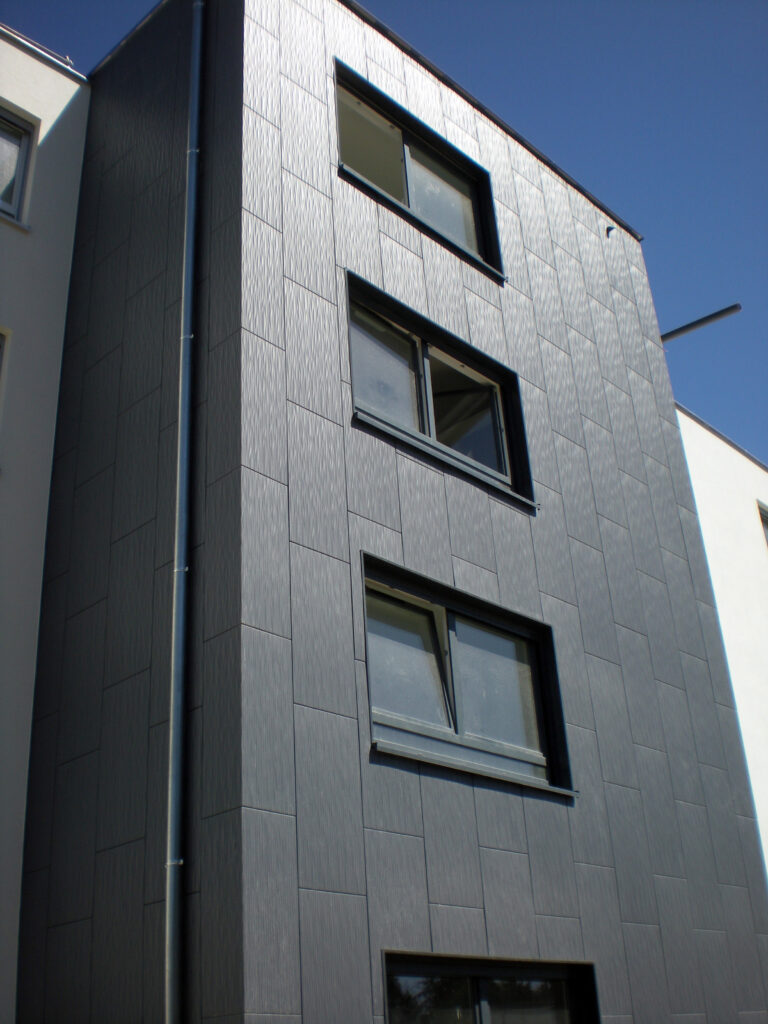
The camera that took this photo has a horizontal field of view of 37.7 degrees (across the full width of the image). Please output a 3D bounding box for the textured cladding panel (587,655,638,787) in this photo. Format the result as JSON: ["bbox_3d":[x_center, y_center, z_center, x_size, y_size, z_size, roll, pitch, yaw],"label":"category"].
[{"bbox_3d":[2.111,1.941,10.336,0.020,1.205,0.600,-27,-35,37],"label":"textured cladding panel"}]

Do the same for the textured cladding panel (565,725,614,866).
[{"bbox_3d":[1.726,2.432,9.697,0.030,1.206,0.605,-26,-35,37],"label":"textured cladding panel"}]

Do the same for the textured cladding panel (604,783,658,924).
[{"bbox_3d":[2.167,3.002,9.883,0.030,1.206,0.605,-26,-35,37],"label":"textured cladding panel"}]

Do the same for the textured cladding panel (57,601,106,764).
[{"bbox_3d":[-2.327,1.315,8.749,0.598,1.200,0.020,-26,-34,37],"label":"textured cladding panel"}]

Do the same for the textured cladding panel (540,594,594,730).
[{"bbox_3d":[1.667,1.367,10.229,0.020,1.214,0.602,-27,-35,37],"label":"textured cladding panel"}]

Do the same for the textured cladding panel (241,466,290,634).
[{"bbox_3d":[-0.840,0.281,7.914,0.030,1.206,0.440,-26,-35,37],"label":"textured cladding panel"}]

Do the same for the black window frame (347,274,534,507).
[{"bbox_3d":[0.467,-1.063,10.431,0.270,1.512,2.436,-26,-34,37],"label":"black window frame"}]

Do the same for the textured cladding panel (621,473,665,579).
[{"bbox_3d":[2.815,0.159,12.301,0.020,1.200,0.613,-26,-34,37],"label":"textured cladding panel"}]

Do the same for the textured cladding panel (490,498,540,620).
[{"bbox_3d":[1.196,0.440,10.218,0.020,1.050,0.602,-27,-35,37],"label":"textured cladding panel"}]

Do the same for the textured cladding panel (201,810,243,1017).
[{"bbox_3d":[-0.981,2.427,6.833,0.422,1.200,0.020,-26,-34,37],"label":"textured cladding panel"}]

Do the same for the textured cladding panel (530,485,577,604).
[{"bbox_3d":[1.601,0.288,10.784,0.020,1.214,0.602,-27,-35,37],"label":"textured cladding panel"}]

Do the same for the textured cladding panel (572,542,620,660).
[{"bbox_3d":[2.050,0.871,10.972,0.020,1.214,0.602,-27,-35,37],"label":"textured cladding panel"}]

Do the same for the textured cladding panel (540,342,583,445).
[{"bbox_3d":[1.915,-1.296,12.140,0.030,1.206,0.605,-26,-35,37],"label":"textured cladding panel"}]

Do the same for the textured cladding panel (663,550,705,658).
[{"bbox_3d":[3.281,1.010,12.356,0.020,1.200,0.598,-26,-34,37],"label":"textured cladding panel"}]

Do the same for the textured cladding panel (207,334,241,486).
[{"bbox_3d":[-1.194,-0.793,8.468,0.401,1.206,0.030,-26,-35,37],"label":"textured cladding panel"}]

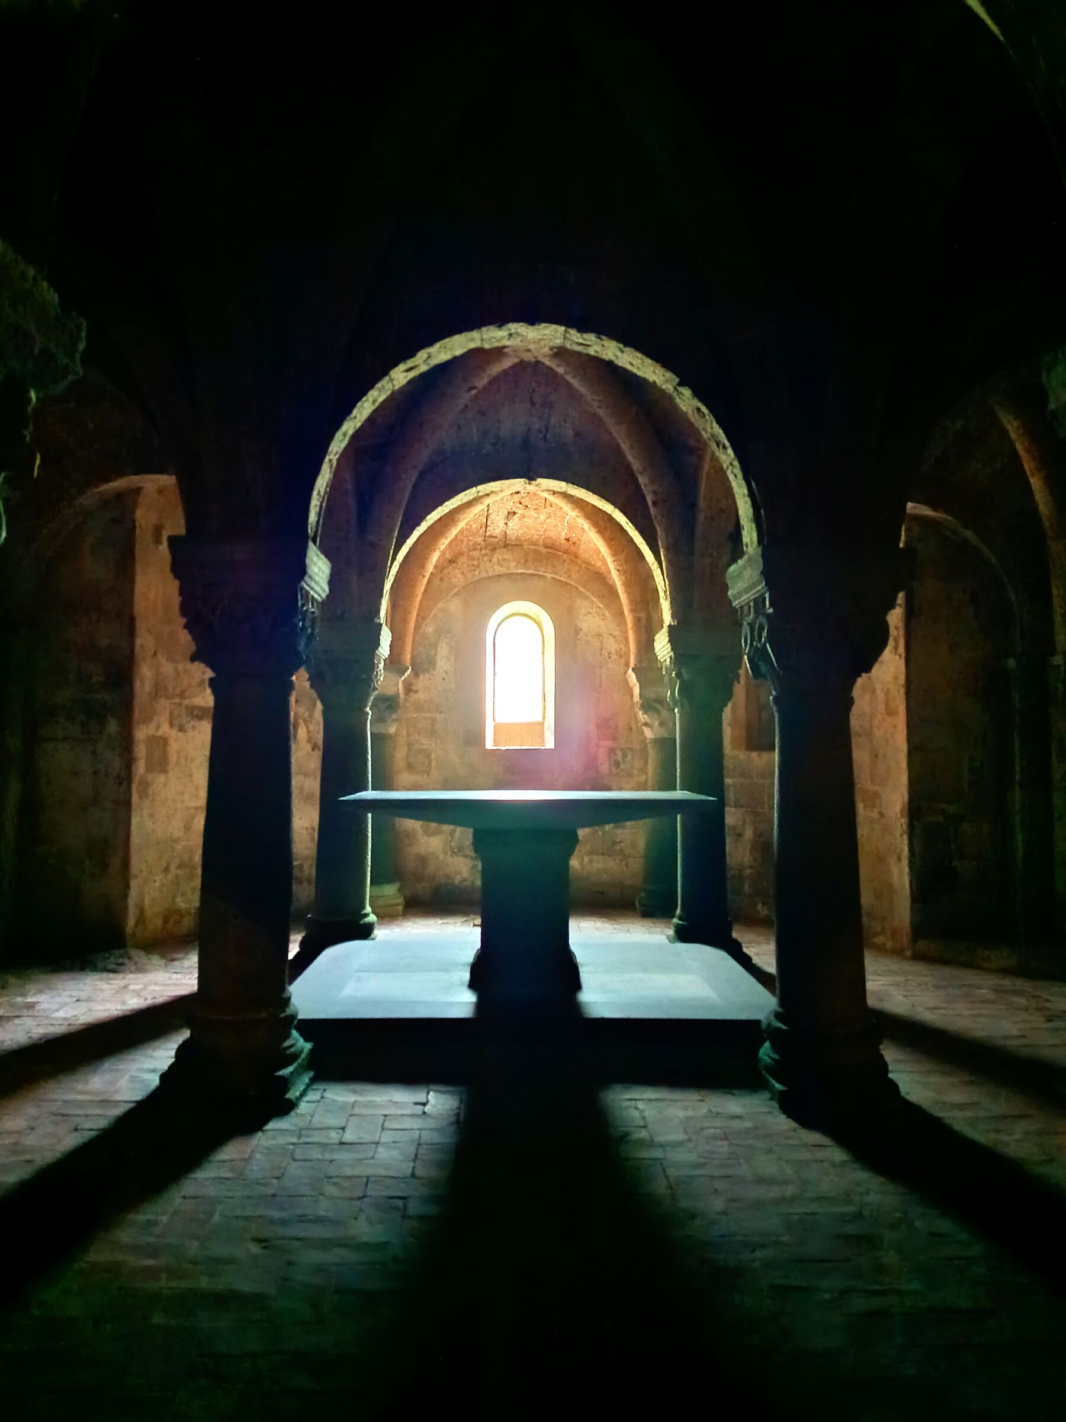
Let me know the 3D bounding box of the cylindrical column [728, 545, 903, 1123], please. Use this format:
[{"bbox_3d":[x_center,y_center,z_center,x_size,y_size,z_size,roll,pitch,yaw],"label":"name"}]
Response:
[{"bbox_3d":[1.205,0.486,4.227,0.570,2.290,0.570,0,-2,-1],"label":"cylindrical column"}]

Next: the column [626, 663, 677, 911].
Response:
[{"bbox_3d":[1.130,0.681,8.583,0.500,2.170,0.500,0,-2,-1],"label":"column"}]

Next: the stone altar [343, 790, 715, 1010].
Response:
[{"bbox_3d":[-0.035,0.994,5.602,2.000,1.040,0.880,0,-2,-1],"label":"stone altar"}]

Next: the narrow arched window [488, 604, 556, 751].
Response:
[{"bbox_3d":[-0.120,-0.324,9.164,0.630,1.365,0.350,0,-2,-1],"label":"narrow arched window"}]

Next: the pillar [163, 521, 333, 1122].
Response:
[{"bbox_3d":[-1.195,0.470,4.207,0.570,2.320,0.570,0,-2,-1],"label":"pillar"}]

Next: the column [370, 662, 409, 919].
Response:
[{"bbox_3d":[-1.340,0.681,8.583,0.500,2.170,0.500,0,-2,-1],"label":"column"}]

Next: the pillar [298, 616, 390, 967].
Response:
[{"bbox_3d":[-1.290,0.551,6.806,0.550,2.320,0.550,0,-2,-1],"label":"pillar"}]

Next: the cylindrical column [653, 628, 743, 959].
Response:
[{"bbox_3d":[1.155,0.551,6.806,0.550,2.320,0.550,0,-2,-1],"label":"cylindrical column"}]

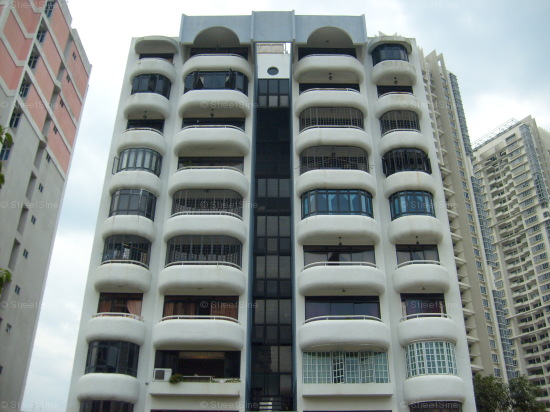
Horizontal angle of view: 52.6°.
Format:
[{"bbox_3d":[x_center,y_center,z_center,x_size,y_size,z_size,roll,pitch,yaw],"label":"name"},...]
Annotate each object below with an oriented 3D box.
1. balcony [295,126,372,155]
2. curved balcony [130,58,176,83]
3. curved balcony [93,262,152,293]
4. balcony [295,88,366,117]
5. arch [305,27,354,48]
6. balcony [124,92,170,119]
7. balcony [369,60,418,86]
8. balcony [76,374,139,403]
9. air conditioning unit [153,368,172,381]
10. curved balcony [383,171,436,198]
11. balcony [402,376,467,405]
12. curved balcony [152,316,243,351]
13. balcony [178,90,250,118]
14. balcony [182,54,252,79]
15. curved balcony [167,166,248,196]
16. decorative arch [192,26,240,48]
[{"bbox_3d":[3.621,-4.033,34.257,4.629,1.527,1.200,0,-29,0],"label":"balcony"},{"bbox_3d":[-8.169,-9.002,37.062,3.036,1.241,0.962,0,-29,0],"label":"curved balcony"},{"bbox_3d":[-8.424,3.887,30.732,3.126,1.382,1.280,0,-29,0],"label":"curved balcony"},{"bbox_3d":[3.598,-6.453,35.122,4.631,1.401,1.268,0,-28,0],"label":"balcony"},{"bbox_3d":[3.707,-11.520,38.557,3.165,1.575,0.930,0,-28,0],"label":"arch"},{"bbox_3d":[-8.328,-6.392,36.050,3.091,1.224,1.151,0,-28,0],"label":"balcony"},{"bbox_3d":[8.093,-9.123,37.994,3.142,1.262,1.280,0,-29,0],"label":"balcony"},{"bbox_3d":[-8.489,9.252,28.100,2.980,1.185,1.035,0,-28,0],"label":"balcony"},{"bbox_3d":[-5.410,8.256,27.025,0.854,0.600,0.330,0,-29,0],"label":"air conditioning unit"},{"bbox_3d":[8.157,-1.246,33.713,3.060,1.152,1.140,0,-29,0],"label":"curved balcony"},{"bbox_3d":[8.031,9.218,27.585,3.151,1.224,1.151,0,-28,0],"label":"balcony"},{"bbox_3d":[-3.895,6.494,28.288,4.623,1.447,1.320,0,-29,0],"label":"curved balcony"},{"bbox_3d":[-3.815,-6.384,35.088,4.617,1.195,1.268,0,-28,0],"label":"balcony"},{"bbox_3d":[-3.874,-9.226,37.130,4.567,1.440,1.140,0,-28,0],"label":"balcony"},{"bbox_3d":[-3.798,-1.412,32.027,4.547,1.579,1.047,0,-29,0],"label":"curved balcony"},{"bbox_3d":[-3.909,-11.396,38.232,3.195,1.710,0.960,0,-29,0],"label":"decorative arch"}]

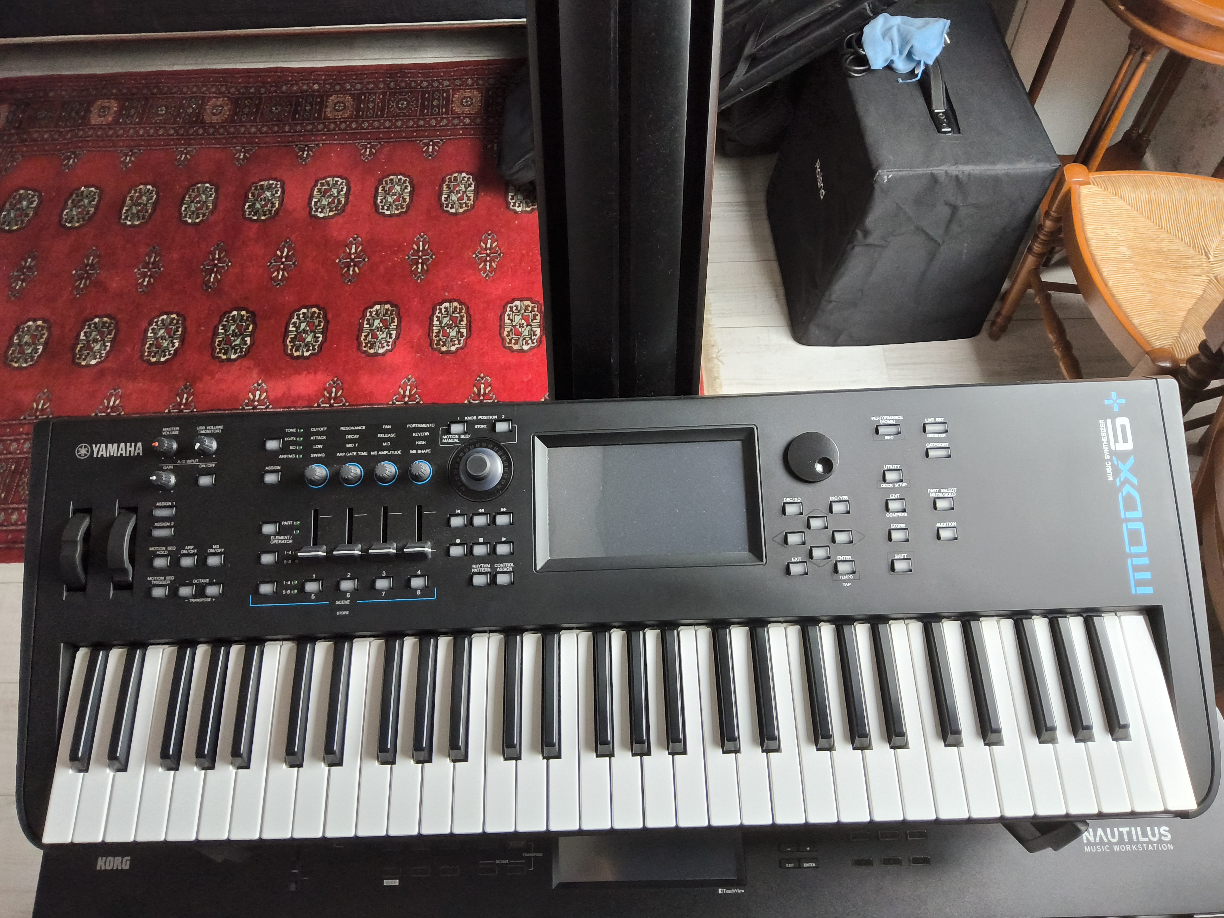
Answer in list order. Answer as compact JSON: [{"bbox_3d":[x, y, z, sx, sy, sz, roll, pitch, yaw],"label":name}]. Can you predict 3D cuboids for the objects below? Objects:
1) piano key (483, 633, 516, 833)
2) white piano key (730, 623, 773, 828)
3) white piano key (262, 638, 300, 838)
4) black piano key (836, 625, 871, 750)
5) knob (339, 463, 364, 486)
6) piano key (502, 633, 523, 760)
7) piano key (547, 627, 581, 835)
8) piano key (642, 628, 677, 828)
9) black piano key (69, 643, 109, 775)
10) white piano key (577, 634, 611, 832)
[{"bbox_3d":[-0.084,0.209,0.681,0.022,0.020,0.146,-2,68,1],"label":"piano key"},{"bbox_3d":[0.104,0.202,0.678,0.023,0.019,0.144,-2,69,1],"label":"white piano key"},{"bbox_3d":[-0.248,0.215,0.684,0.022,0.018,0.142,-2,68,1],"label":"white piano key"},{"bbox_3d":[0.184,0.171,0.670,0.013,0.013,0.093,-2,68,1],"label":"black piano key"},{"bbox_3d":[-0.210,0.012,0.706,0.018,0.014,0.018,-2,78,1],"label":"knob"},{"bbox_3d":[-0.076,0.181,0.676,0.013,0.011,0.094,-2,69,1],"label":"piano key"},{"bbox_3d":[-0.037,0.207,0.679,0.023,0.019,0.144,-2,68,1],"label":"piano key"},{"bbox_3d":[0.034,0.205,0.678,0.023,0.019,0.144,-2,68,1],"label":"piano key"},{"bbox_3d":[-0.405,0.193,0.682,0.013,0.011,0.094,-2,69,1],"label":"black piano key"},{"bbox_3d":[-0.013,0.206,0.680,0.022,0.020,0.146,-2,68,1],"label":"white piano key"}]

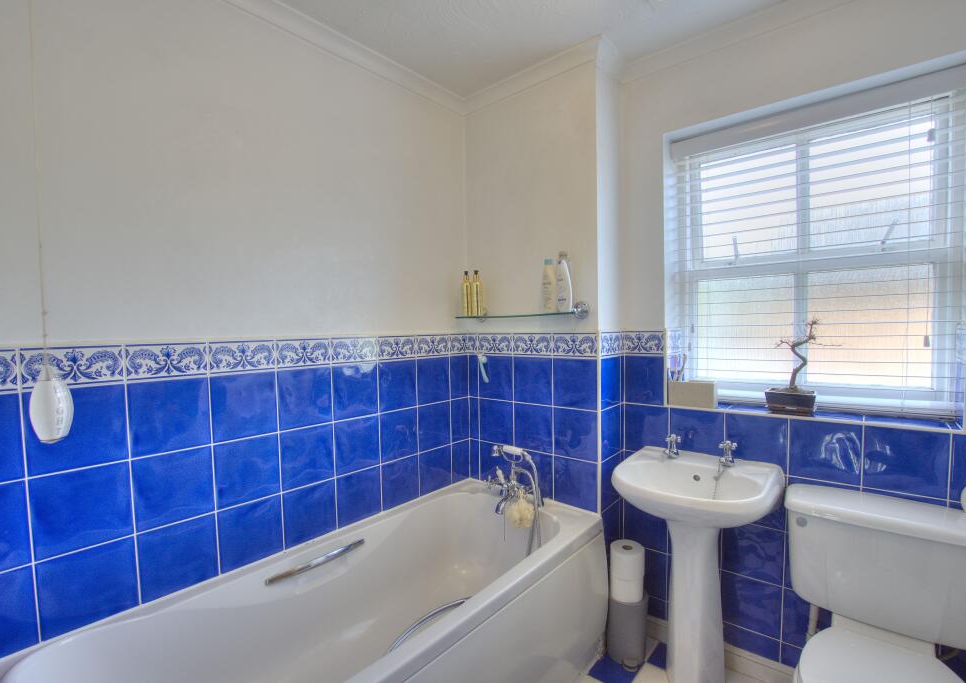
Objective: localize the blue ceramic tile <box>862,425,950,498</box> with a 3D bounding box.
[{"bbox_3d":[1.240,0.351,1.337,0.198,0.198,0.008,1,2,40],"label":"blue ceramic tile"}]

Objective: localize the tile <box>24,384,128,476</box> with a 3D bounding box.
[{"bbox_3d":[-0.985,0.211,1.110,0.009,0.200,0.199,1,2,40],"label":"tile"}]

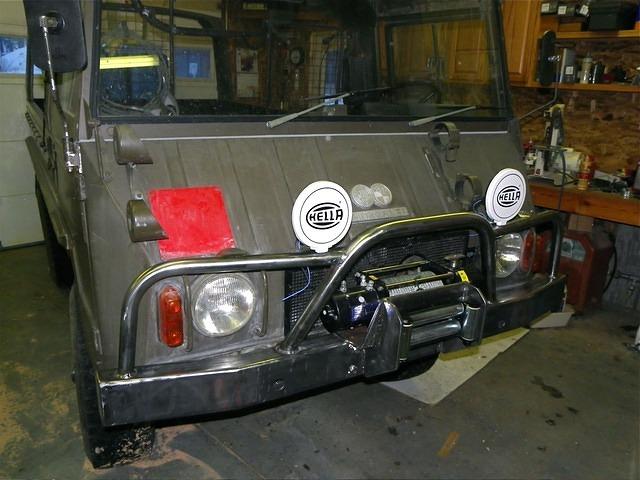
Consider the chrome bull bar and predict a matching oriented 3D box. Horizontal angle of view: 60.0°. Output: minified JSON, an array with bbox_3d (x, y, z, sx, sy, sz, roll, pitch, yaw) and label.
[{"bbox_3d":[0.258,0.087,1.631,1.634,0.353,0.206,-7,15,-31],"label":"chrome bull bar"}]

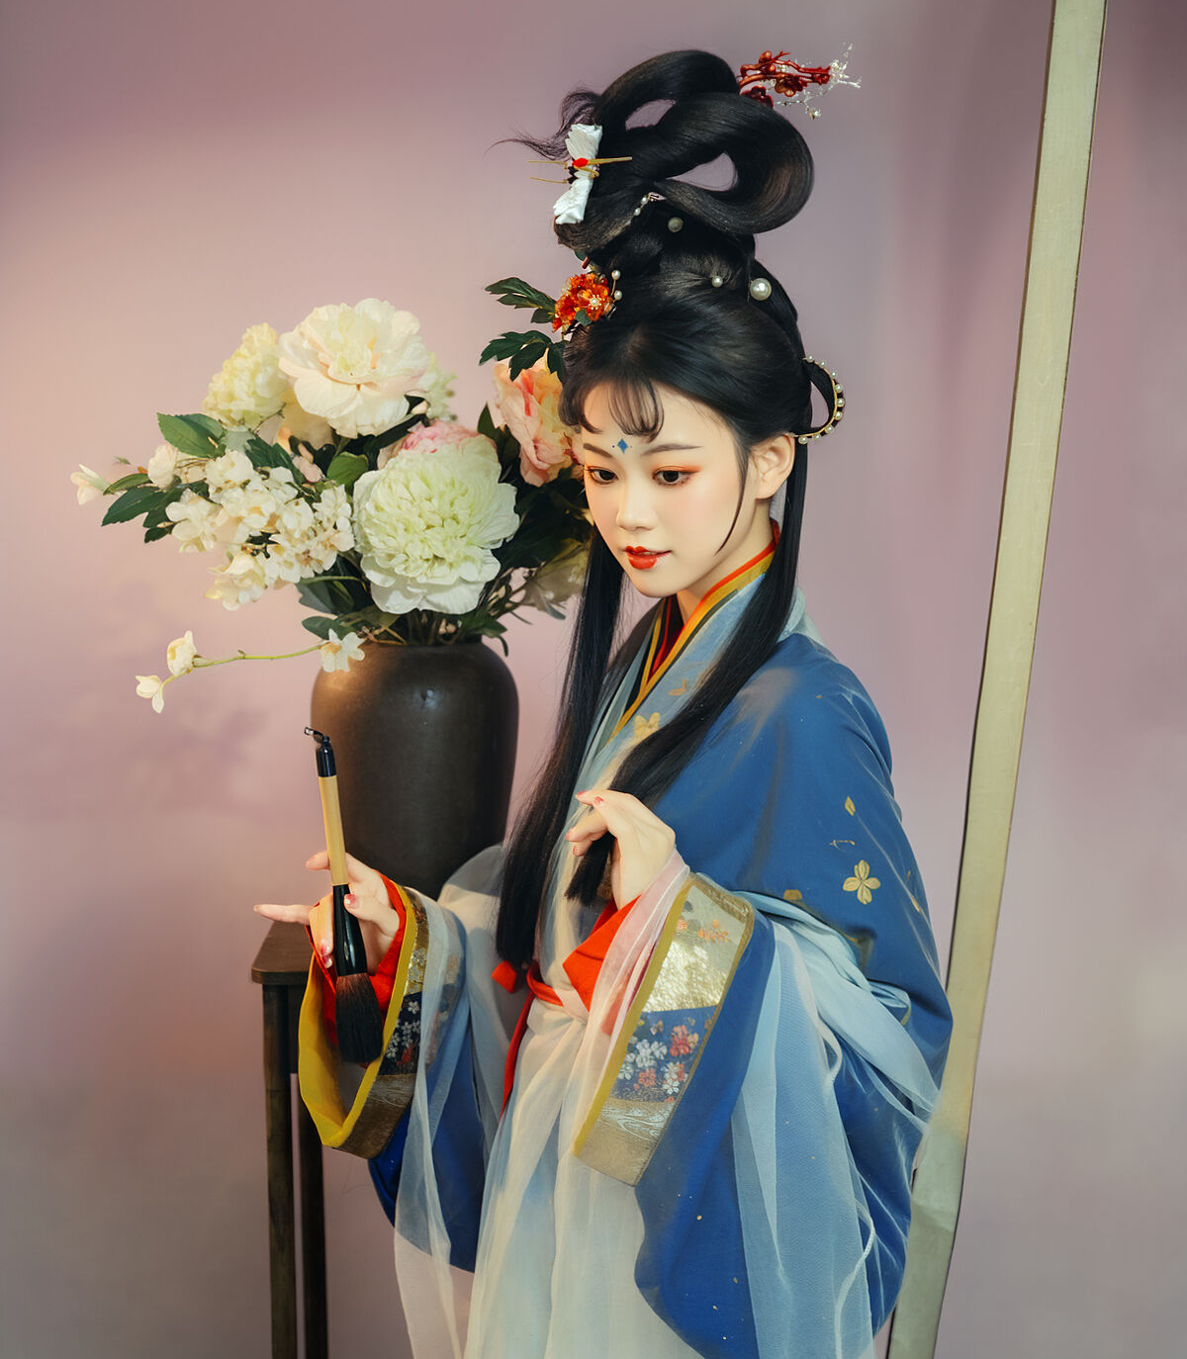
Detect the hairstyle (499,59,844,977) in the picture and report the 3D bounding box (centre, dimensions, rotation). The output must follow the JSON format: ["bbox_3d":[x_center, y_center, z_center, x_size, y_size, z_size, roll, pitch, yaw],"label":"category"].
[{"bbox_3d":[0.058,-0.131,2.980,0.250,0.730,0.270,7,11,37],"label":"hairstyle"}]

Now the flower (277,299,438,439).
[{"bbox_3d":[-0.192,-0.254,3.120,0.134,0.117,0.090,1,9,5],"label":"flower"}]

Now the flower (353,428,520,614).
[{"bbox_3d":[-0.137,-0.135,3.290,0.142,0.156,0.105,0,7,3],"label":"flower"}]

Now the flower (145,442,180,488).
[{"bbox_3d":[-0.354,-0.176,3.130,0.030,0.037,0.029,3,10,20],"label":"flower"}]

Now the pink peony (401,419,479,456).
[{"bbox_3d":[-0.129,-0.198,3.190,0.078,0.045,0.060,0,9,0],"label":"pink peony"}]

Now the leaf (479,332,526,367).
[{"bbox_3d":[-0.074,-0.274,3.160,0.042,0.030,0.020,0,9,0],"label":"leaf"}]

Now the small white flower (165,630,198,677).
[{"bbox_3d":[-0.357,-0.023,3.300,0.029,0.040,0.030,5,9,37],"label":"small white flower"}]

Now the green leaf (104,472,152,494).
[{"bbox_3d":[-0.383,-0.162,3.130,0.041,0.018,0.020,2,9,15],"label":"green leaf"}]

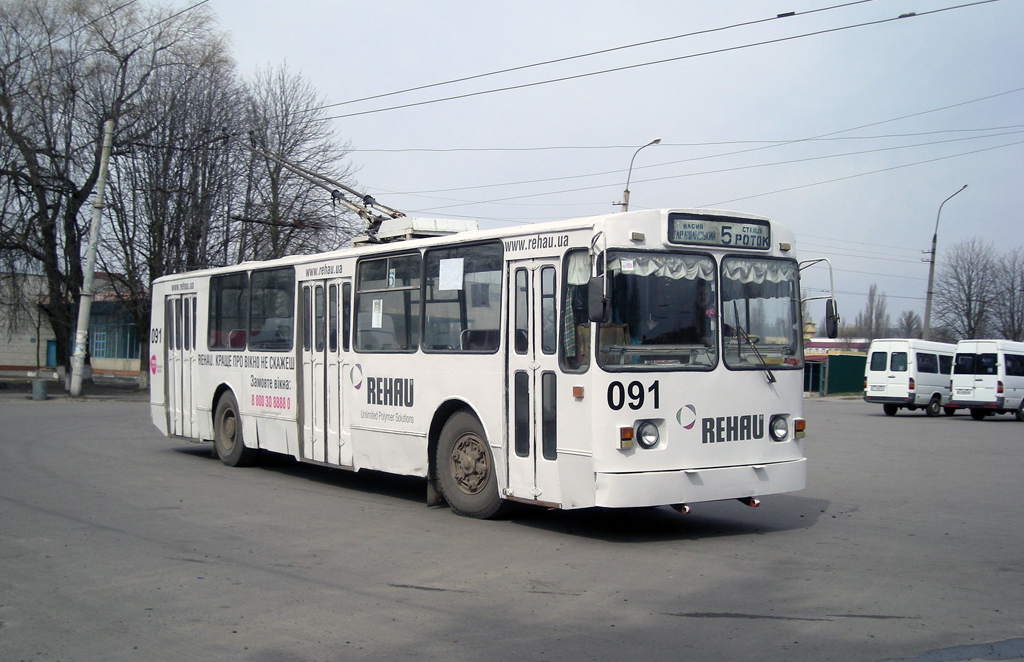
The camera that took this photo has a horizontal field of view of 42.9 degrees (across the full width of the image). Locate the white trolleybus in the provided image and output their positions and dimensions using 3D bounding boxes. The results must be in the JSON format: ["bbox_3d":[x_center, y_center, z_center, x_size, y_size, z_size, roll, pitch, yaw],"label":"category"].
[{"bbox_3d":[-1.417,0.301,16.325,2.520,3.100,11.750,0,-1,-34],"label":"white trolleybus"}]

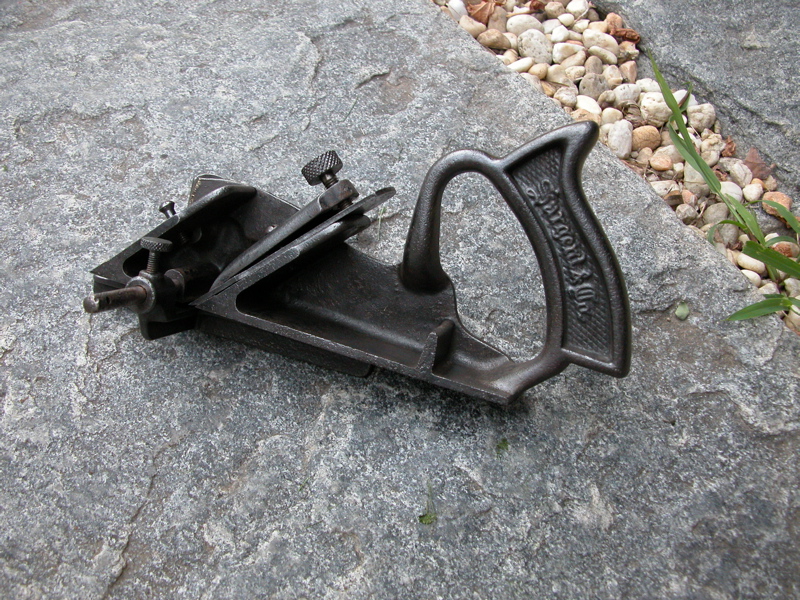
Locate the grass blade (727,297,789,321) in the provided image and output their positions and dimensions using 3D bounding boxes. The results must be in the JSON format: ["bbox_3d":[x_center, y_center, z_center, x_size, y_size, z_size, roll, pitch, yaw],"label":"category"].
[{"bbox_3d":[0.178,0.004,0.402,0.034,0.008,0.009,-10,47,-9],"label":"grass blade"}]

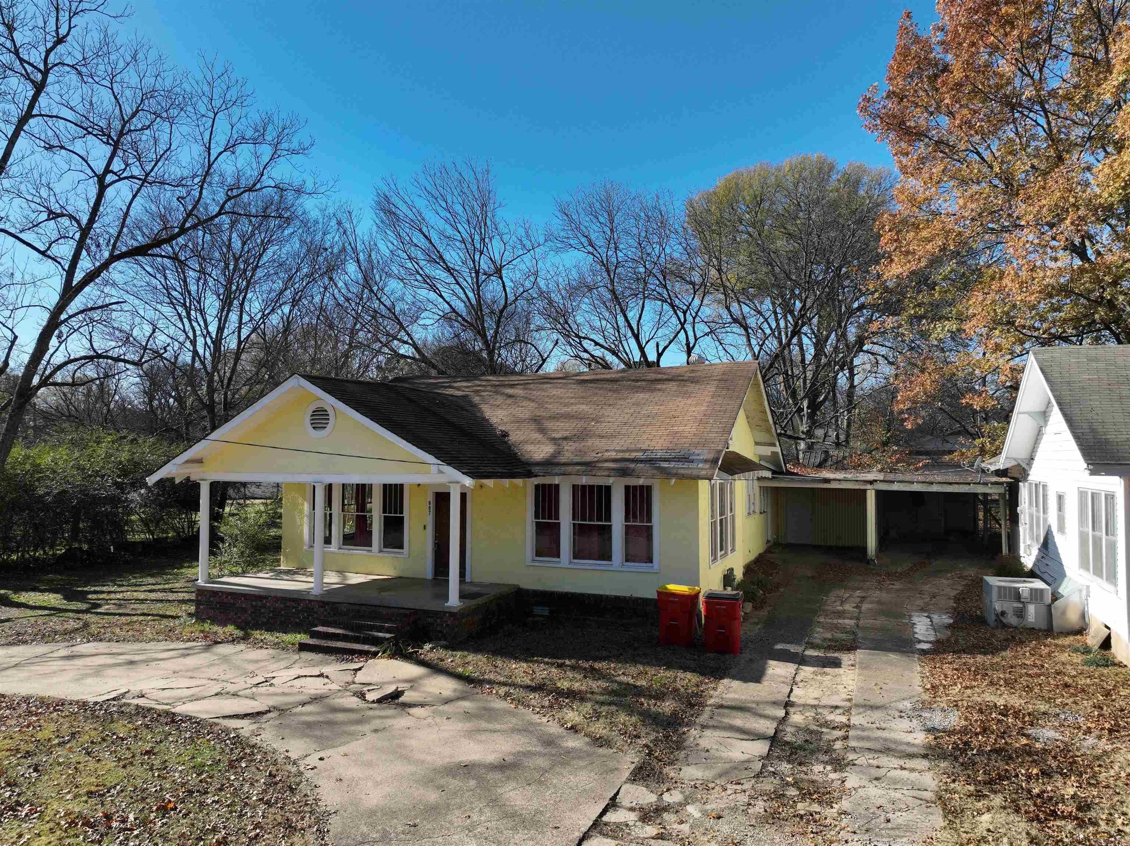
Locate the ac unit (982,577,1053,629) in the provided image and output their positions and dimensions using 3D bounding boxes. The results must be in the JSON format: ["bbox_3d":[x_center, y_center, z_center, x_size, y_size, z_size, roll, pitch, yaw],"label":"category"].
[{"bbox_3d":[9.857,3.928,17.094,1.142,0.877,1.173,-1,-3,23],"label":"ac unit"}]

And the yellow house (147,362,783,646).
[{"bbox_3d":[-1.030,1.533,22.033,12.495,6.344,14.892,-1,-3,23],"label":"yellow house"}]

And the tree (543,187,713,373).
[{"bbox_3d":[2.858,-3.220,37.000,7.926,16.332,7.500,0,-3,0],"label":"tree"}]

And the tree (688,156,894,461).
[{"bbox_3d":[10.412,-3.703,36.000,9.458,17.194,9.200,0,-3,0],"label":"tree"}]

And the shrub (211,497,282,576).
[{"bbox_3d":[-8.755,3.254,21.600,1.948,2.353,1.900,-1,-3,23],"label":"shrub"}]

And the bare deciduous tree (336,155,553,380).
[{"bbox_3d":[-5.611,-3.758,37.000,10.096,17.416,9.500,0,-3,0],"label":"bare deciduous tree"}]

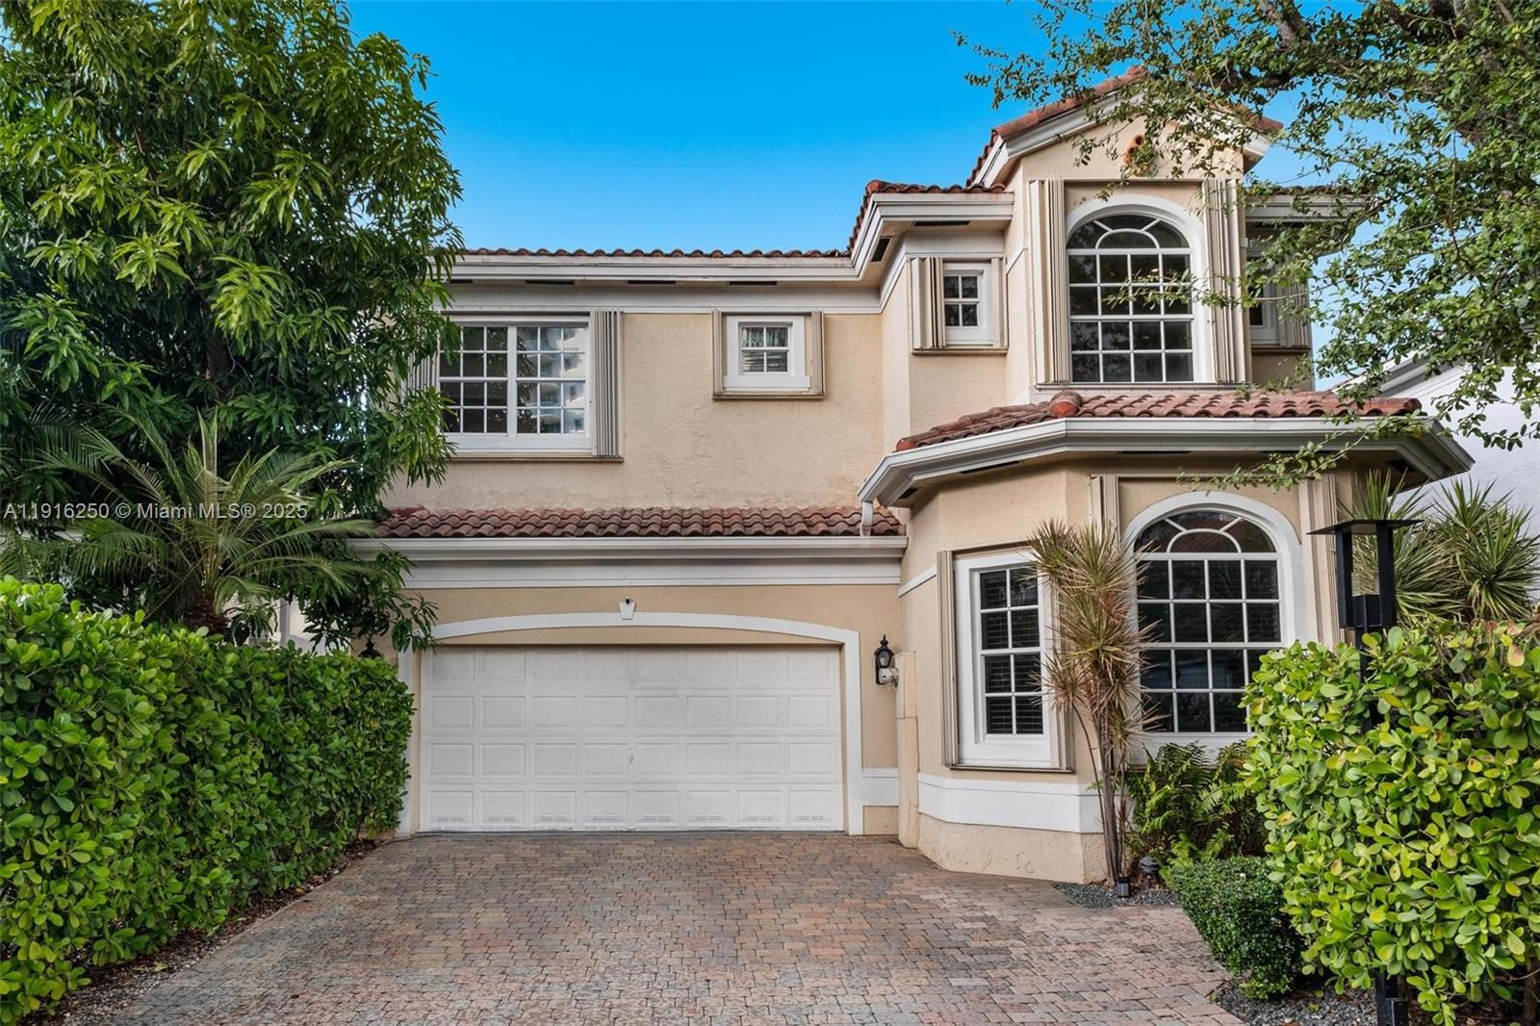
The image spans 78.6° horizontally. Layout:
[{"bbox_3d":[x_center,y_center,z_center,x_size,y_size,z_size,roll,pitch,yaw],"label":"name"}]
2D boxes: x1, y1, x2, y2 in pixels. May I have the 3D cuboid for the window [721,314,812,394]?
[{"bbox_3d":[-0.053,-2.023,11.900,1.140,0.980,0.150,-1,-5,0],"label":"window"}]

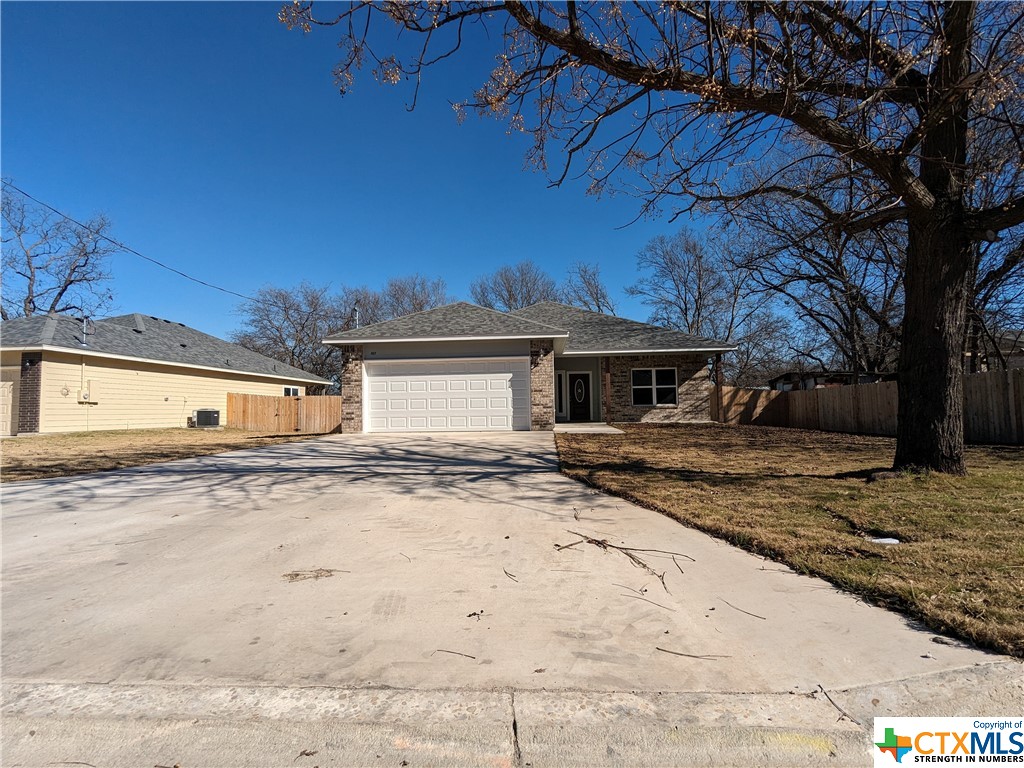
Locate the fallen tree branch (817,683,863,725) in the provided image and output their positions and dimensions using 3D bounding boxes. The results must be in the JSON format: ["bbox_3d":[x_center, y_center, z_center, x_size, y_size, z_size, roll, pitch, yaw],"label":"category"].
[{"bbox_3d":[1.625,1.606,2.377,0.112,0.020,0.285,-1,1,12],"label":"fallen tree branch"}]

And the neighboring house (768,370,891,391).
[{"bbox_3d":[20.803,0.741,30.211,8.500,3.400,6.500,-1,-3,4],"label":"neighboring house"}]

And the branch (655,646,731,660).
[{"bbox_3d":[1.077,1.606,2.804,0.431,0.018,0.070,-1,1,15],"label":"branch"}]

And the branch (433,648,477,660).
[{"bbox_3d":[-0.345,1.635,2.860,0.280,0.015,0.069,-1,1,9],"label":"branch"}]

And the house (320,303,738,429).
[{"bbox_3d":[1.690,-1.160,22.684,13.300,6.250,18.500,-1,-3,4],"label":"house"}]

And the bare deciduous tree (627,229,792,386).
[{"bbox_3d":[15.392,-4.670,36.378,12.573,14.851,11.316,-1,-3,4],"label":"bare deciduous tree"}]

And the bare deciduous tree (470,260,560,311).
[{"bbox_3d":[0.431,-4.239,45.363,9.153,15.441,8.281,-1,-3,4],"label":"bare deciduous tree"}]

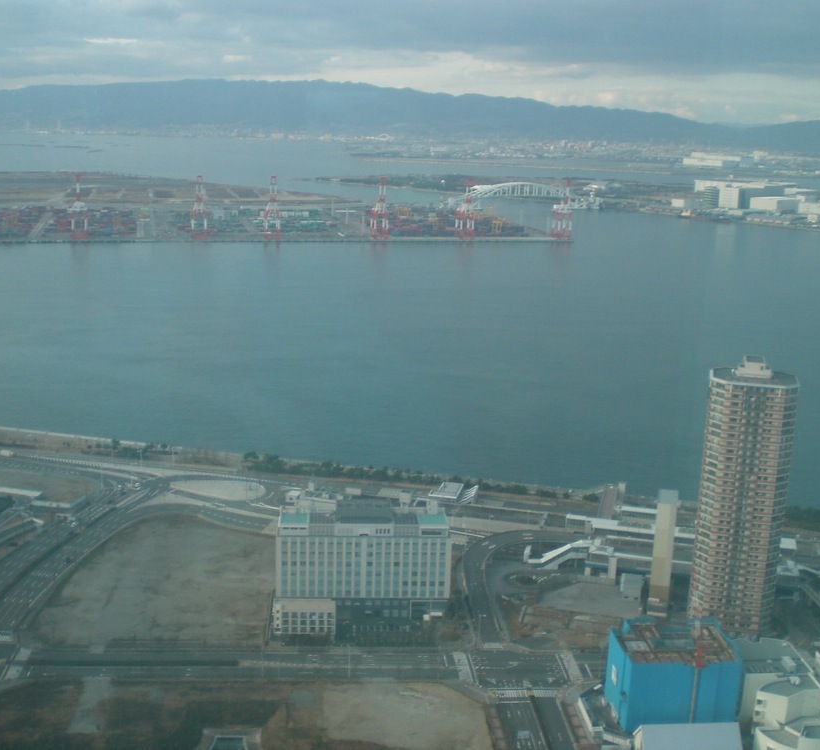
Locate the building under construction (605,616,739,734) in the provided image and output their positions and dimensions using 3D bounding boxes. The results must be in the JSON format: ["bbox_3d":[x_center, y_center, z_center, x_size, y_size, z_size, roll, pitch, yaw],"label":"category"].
[{"bbox_3d":[87.100,100.830,372.210,37.000,24.500,32.500,1,13,-7],"label":"building under construction"}]

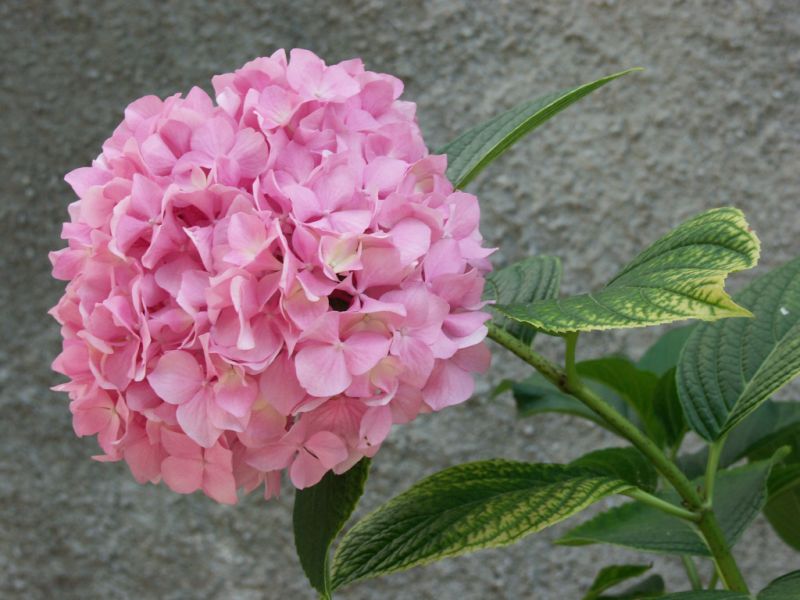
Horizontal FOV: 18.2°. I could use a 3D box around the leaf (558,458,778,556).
[{"bbox_3d":[0.109,0.084,1.010,0.090,0.036,0.055,0,23,0],"label":"leaf"}]

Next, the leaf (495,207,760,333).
[{"bbox_3d":[0.088,-0.012,0.970,0.104,0.042,0.060,3,25,-8],"label":"leaf"}]

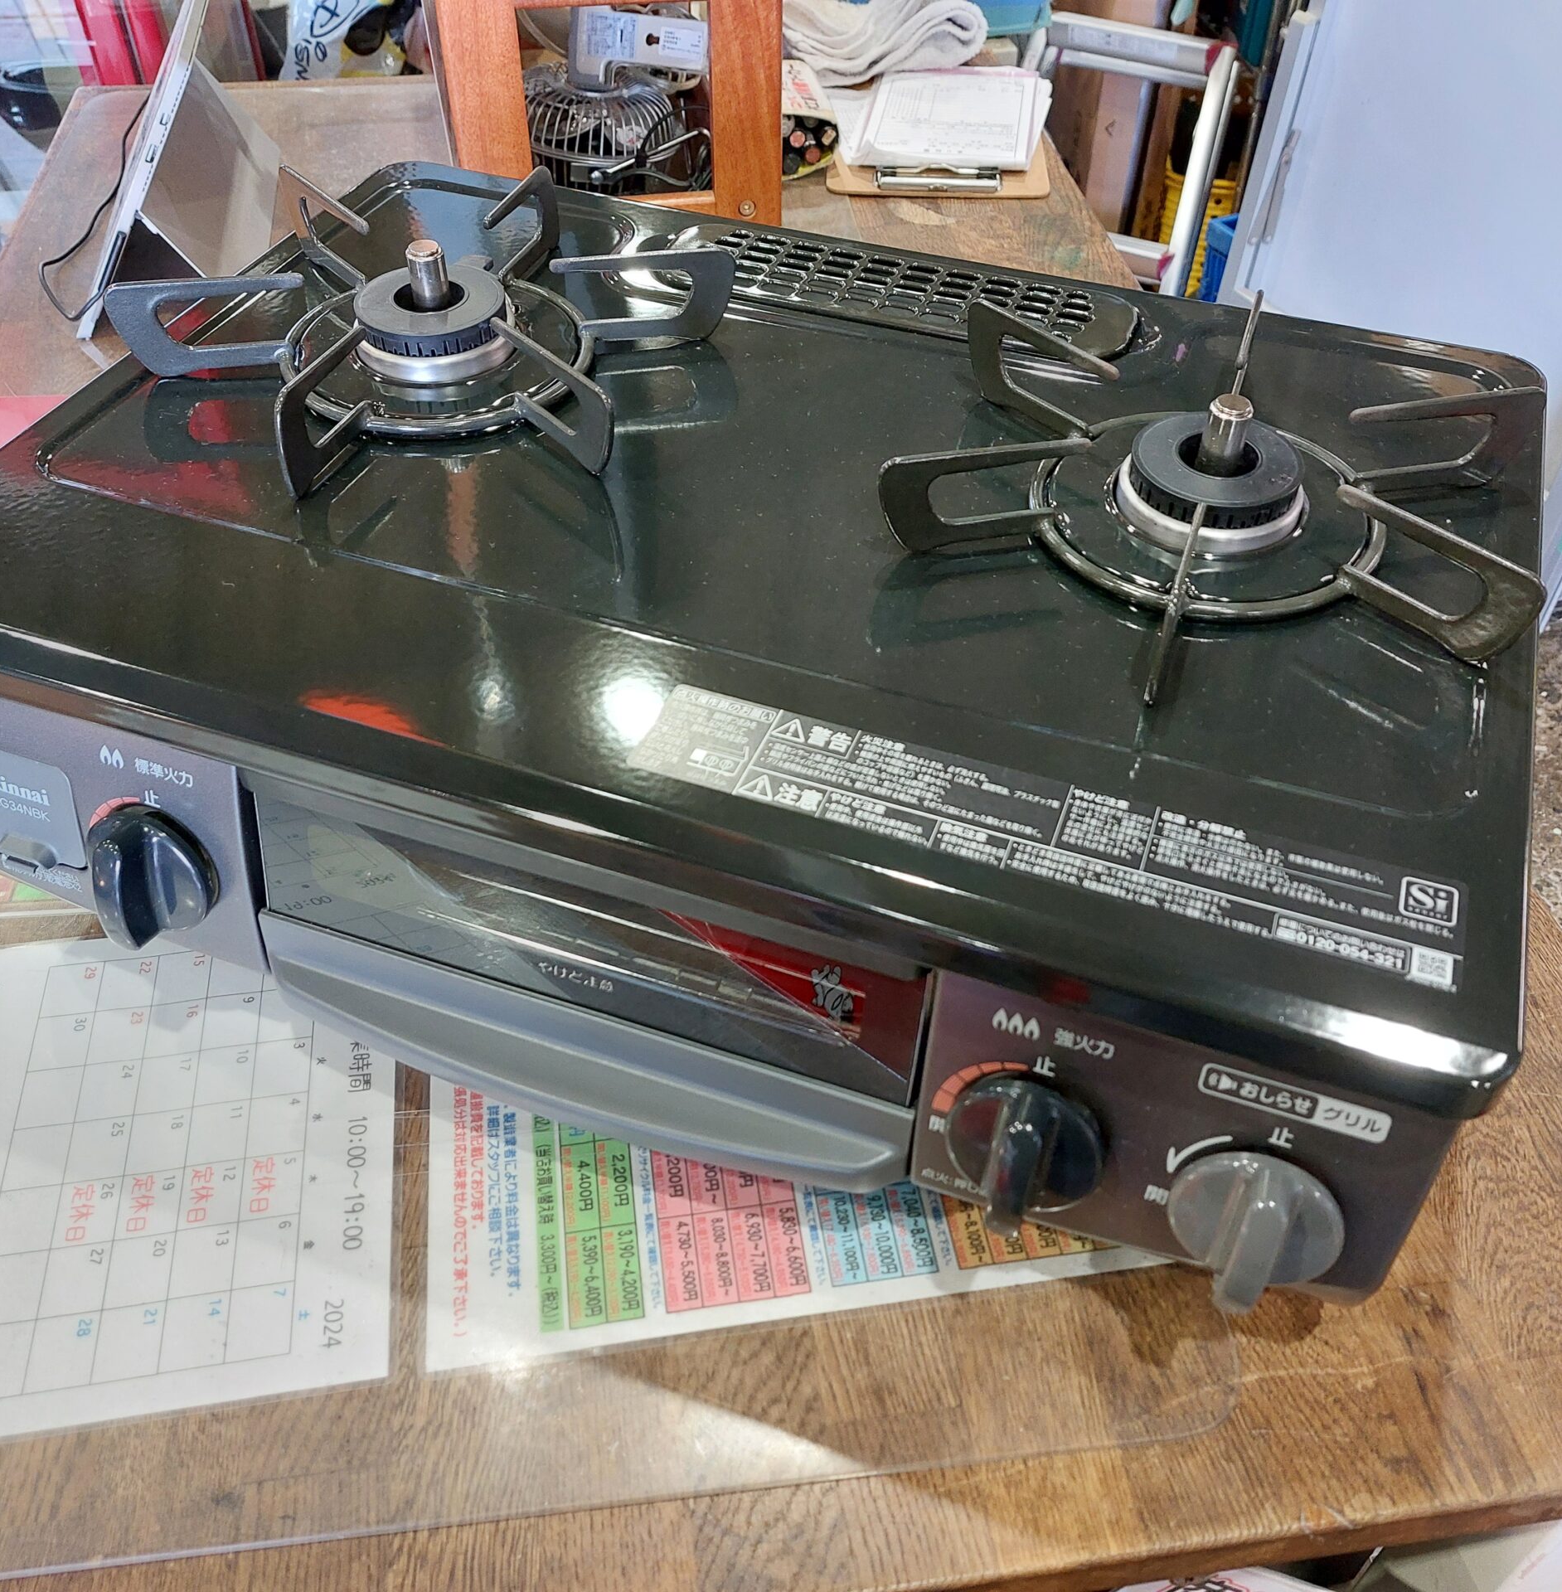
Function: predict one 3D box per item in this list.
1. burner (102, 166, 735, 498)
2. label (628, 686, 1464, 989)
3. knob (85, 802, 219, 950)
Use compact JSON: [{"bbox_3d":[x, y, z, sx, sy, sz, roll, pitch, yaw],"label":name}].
[{"bbox_3d":[-0.142,-0.202,0.602,0.230,0.050,0.220,0,46,0],"label":"burner"},{"bbox_3d":[0.074,0.008,0.433,0.245,0.001,0.041,15,48,14],"label":"label"},{"bbox_3d":[-0.230,0.030,0.528,0.047,0.047,0.023,15,33,14],"label":"knob"}]

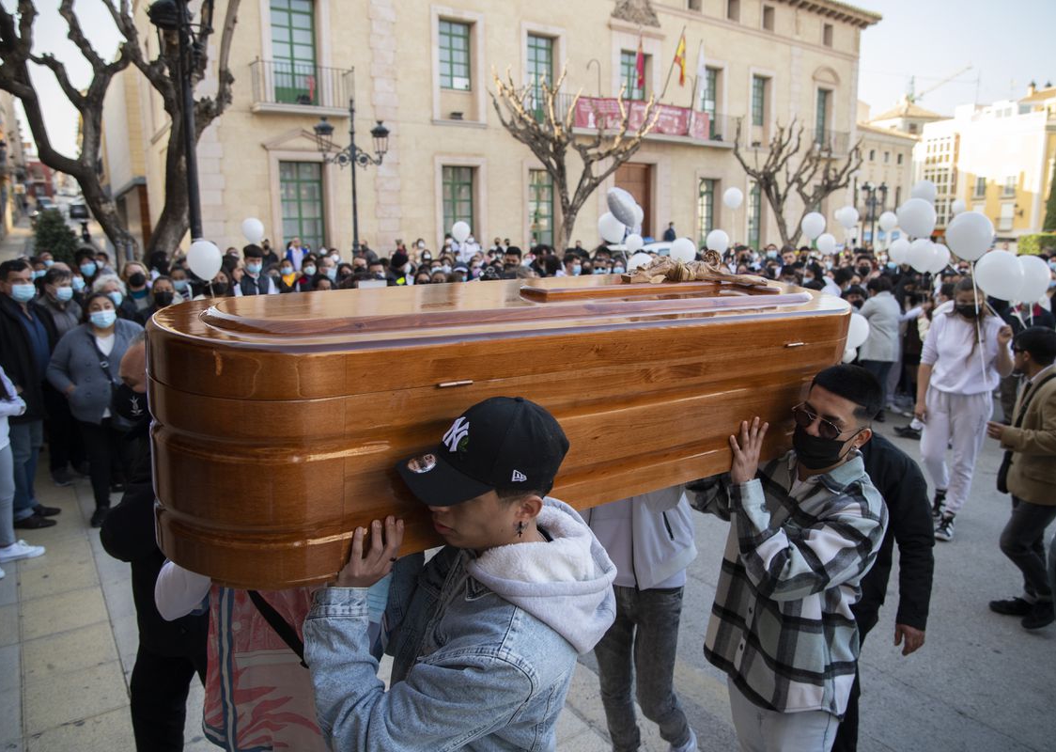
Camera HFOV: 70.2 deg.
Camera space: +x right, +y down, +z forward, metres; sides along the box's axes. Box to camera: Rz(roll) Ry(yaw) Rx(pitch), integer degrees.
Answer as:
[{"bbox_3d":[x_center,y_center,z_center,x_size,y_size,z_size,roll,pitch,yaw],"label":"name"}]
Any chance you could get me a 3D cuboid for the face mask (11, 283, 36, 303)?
[{"bbox_3d":[-3.250,-0.534,4.850,0.080,0.115,0.150,4,11,28],"label":"face mask"}]

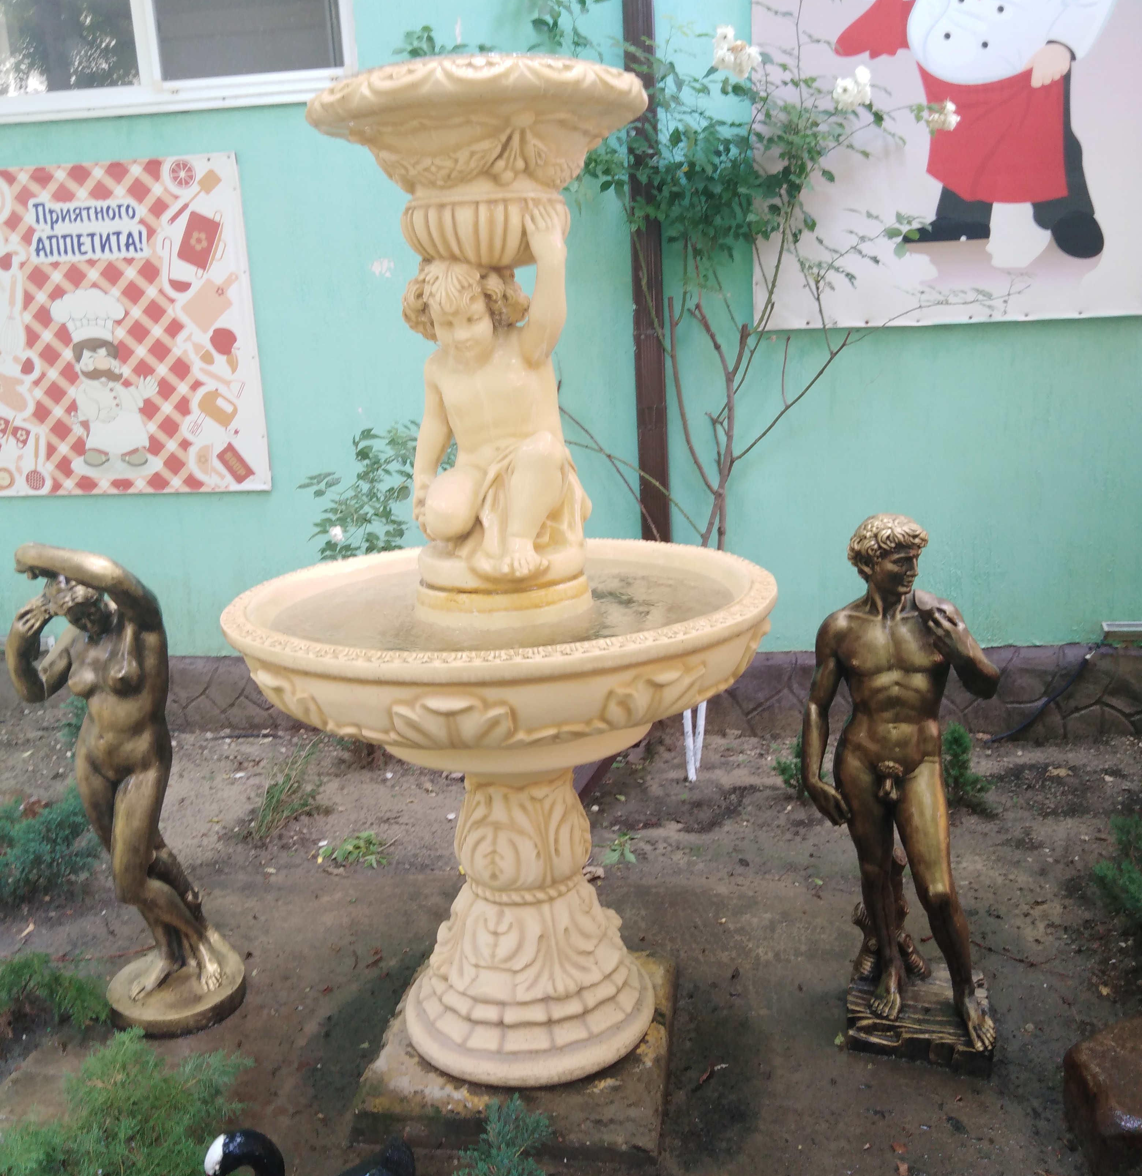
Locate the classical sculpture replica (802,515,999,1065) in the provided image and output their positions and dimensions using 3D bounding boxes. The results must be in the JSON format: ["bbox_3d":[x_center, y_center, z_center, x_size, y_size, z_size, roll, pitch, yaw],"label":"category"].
[{"bbox_3d":[0.648,0.379,2.244,0.381,1.068,0.272,3,14,21],"label":"classical sculpture replica"}]

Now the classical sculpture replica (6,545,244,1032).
[{"bbox_3d":[-0.947,0.420,2.440,0.401,1.040,0.354,-1,14,6],"label":"classical sculpture replica"}]

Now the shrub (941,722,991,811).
[{"bbox_3d":[1.113,0.504,3.308,0.204,0.272,0.204,-1,14,6],"label":"shrub"}]

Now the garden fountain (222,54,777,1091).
[{"bbox_3d":[-0.122,0.001,2.132,1.006,1.734,1.006,-1,14,6],"label":"garden fountain"}]

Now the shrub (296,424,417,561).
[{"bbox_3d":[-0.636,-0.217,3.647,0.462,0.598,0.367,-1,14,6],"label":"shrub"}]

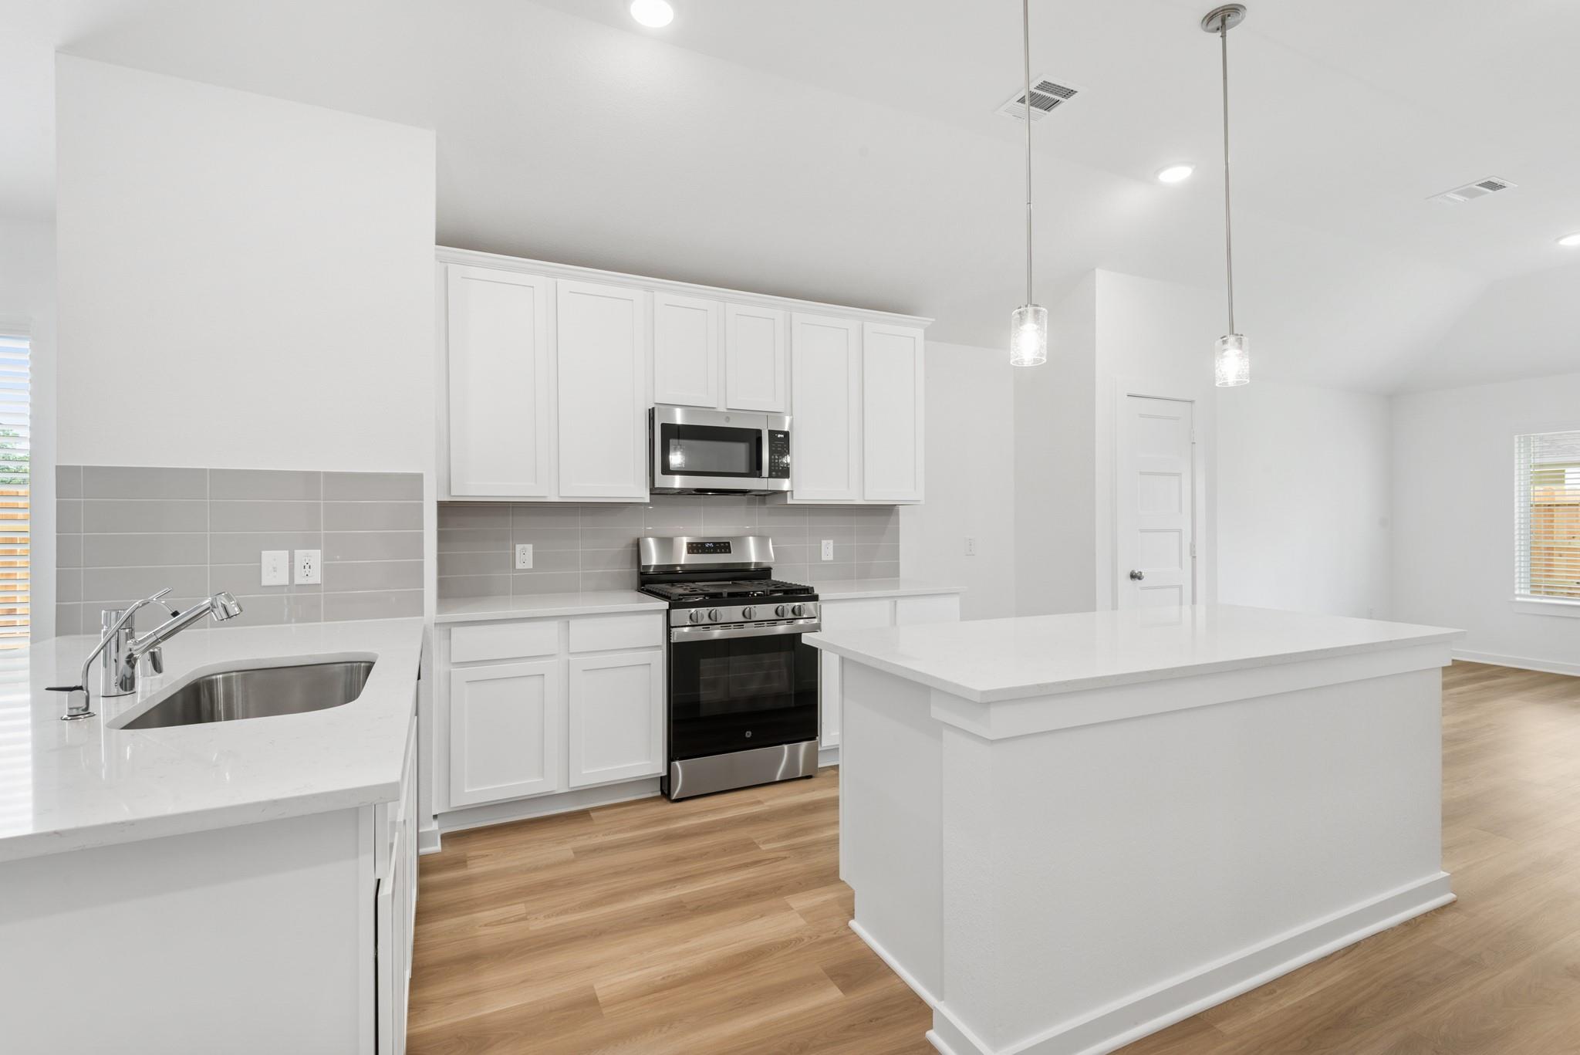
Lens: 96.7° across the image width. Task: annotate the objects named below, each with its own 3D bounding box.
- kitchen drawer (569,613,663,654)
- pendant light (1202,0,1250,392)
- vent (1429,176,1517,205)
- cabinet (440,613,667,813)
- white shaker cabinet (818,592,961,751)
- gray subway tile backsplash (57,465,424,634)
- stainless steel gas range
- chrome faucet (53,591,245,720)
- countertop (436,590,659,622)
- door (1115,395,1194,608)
[{"bbox_3d":[-0.874,0.473,3.348,0.408,0.145,0.500,0,0,-26],"label":"kitchen drawer"},{"bbox_3d":[1.539,-1.159,2.475,0.136,1.302,0.136,0,0,-26],"label":"pendant light"},{"bbox_3d":[3.702,-1.809,3.829,0.260,0.020,0.290,0,0,-26],"label":"vent"},{"bbox_3d":[-1.120,0.788,3.298,0.948,0.813,0.625,0,0,-26],"label":"cabinet"},{"bbox_3d":[0.422,0.785,4.040,0.918,0.813,0.625,0,0,-26],"label":"white shaker cabinet"},{"bbox_3d":[-1.870,0.078,2.465,1.041,0.545,0.015,0,0,-26],"label":"gray subway tile backsplash"},{"bbox_3d":[-0.323,0.653,3.640,0.763,1.200,0.690,0,0,-26],"label":"stainless steel gas range"},{"bbox_3d":[-1.292,0.237,1.429,0.250,0.230,0.255,0,0,-26],"label":"chrome faucet"},{"bbox_3d":[-1.115,0.364,3.290,0.953,0.033,0.655,0,0,-26],"label":"countertop"},{"bbox_3d":[2.334,0.220,4.422,0.629,2.035,0.045,0,0,-26],"label":"door"}]

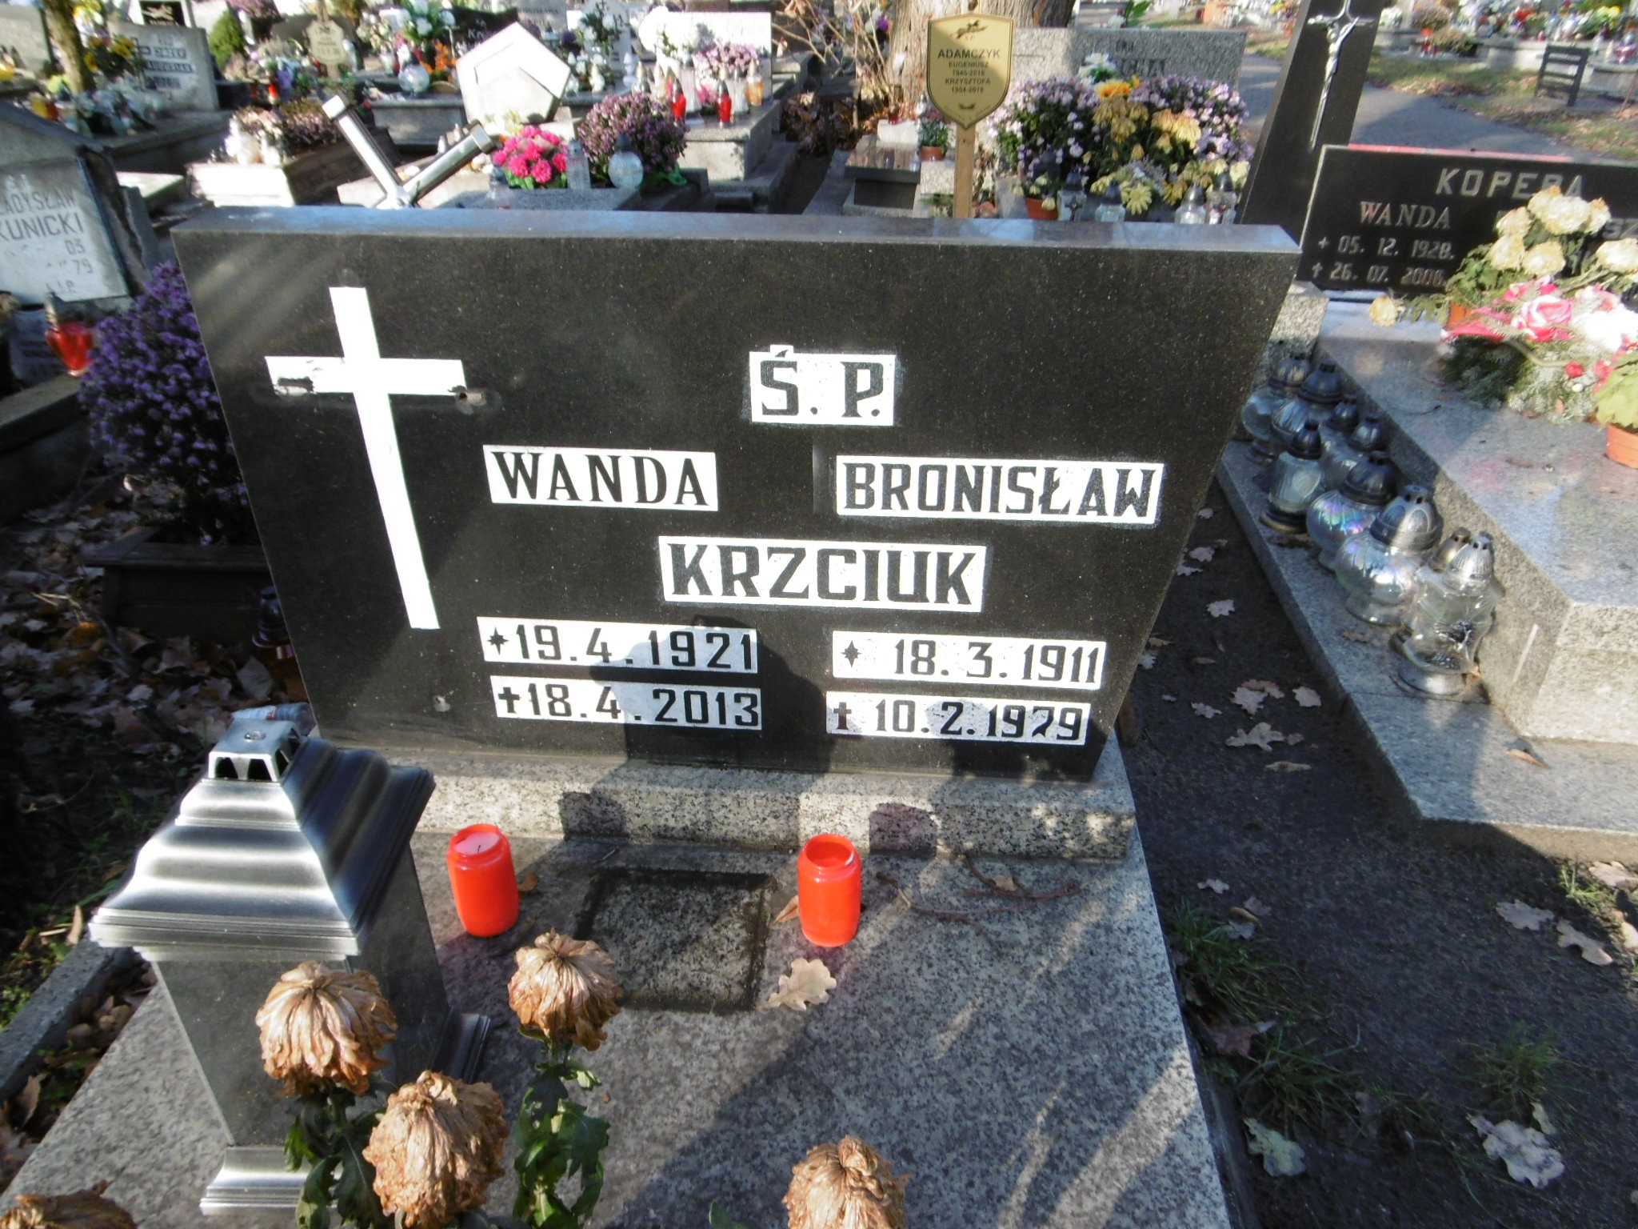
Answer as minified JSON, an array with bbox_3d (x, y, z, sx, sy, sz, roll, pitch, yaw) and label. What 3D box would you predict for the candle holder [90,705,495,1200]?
[{"bbox_3d":[-0.418,0.274,0.937,0.193,0.434,0.193,0,31,1],"label":"candle holder"}]

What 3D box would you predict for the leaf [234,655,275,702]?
[{"bbox_3d":[-0.971,0.120,1.952,0.072,0.018,0.090,2,72,4],"label":"leaf"}]

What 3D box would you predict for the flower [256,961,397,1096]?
[{"bbox_3d":[-0.299,0.251,0.691,0.083,0.070,0.081,2,32,4],"label":"flower"}]

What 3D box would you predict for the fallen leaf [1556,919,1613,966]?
[{"bbox_3d":[0.987,0.427,1.473,0.048,0.020,0.075,-17,35,-26],"label":"fallen leaf"}]

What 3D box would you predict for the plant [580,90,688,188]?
[{"bbox_3d":[-0.672,-1.712,4.100,0.370,0.330,0.370,2,31,4],"label":"plant"}]

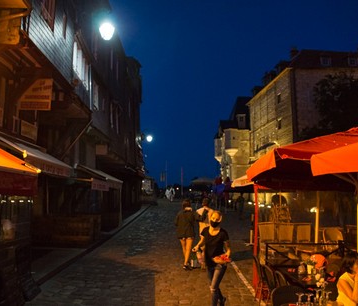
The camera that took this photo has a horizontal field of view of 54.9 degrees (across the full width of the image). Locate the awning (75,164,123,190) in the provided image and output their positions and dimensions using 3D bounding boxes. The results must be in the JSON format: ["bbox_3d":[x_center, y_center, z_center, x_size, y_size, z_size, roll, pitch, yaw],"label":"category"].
[{"bbox_3d":[-3.520,1.060,15.500,1.350,0.850,3.300,0,-6,0],"label":"awning"}]

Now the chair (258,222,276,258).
[{"bbox_3d":[2.190,2.200,8.500,0.470,0.920,0.550,0,-6,0],"label":"chair"}]

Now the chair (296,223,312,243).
[{"bbox_3d":[3.100,2.220,8.550,0.470,0.920,0.550,0,-6,0],"label":"chair"}]

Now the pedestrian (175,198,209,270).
[{"bbox_3d":[0.280,1.830,7.800,0.620,1.580,0.360,0,-6,-1],"label":"pedestrian"}]

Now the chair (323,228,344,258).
[{"bbox_3d":[3.840,2.260,8.600,0.510,0.870,0.540,1,-6,-10],"label":"chair"}]

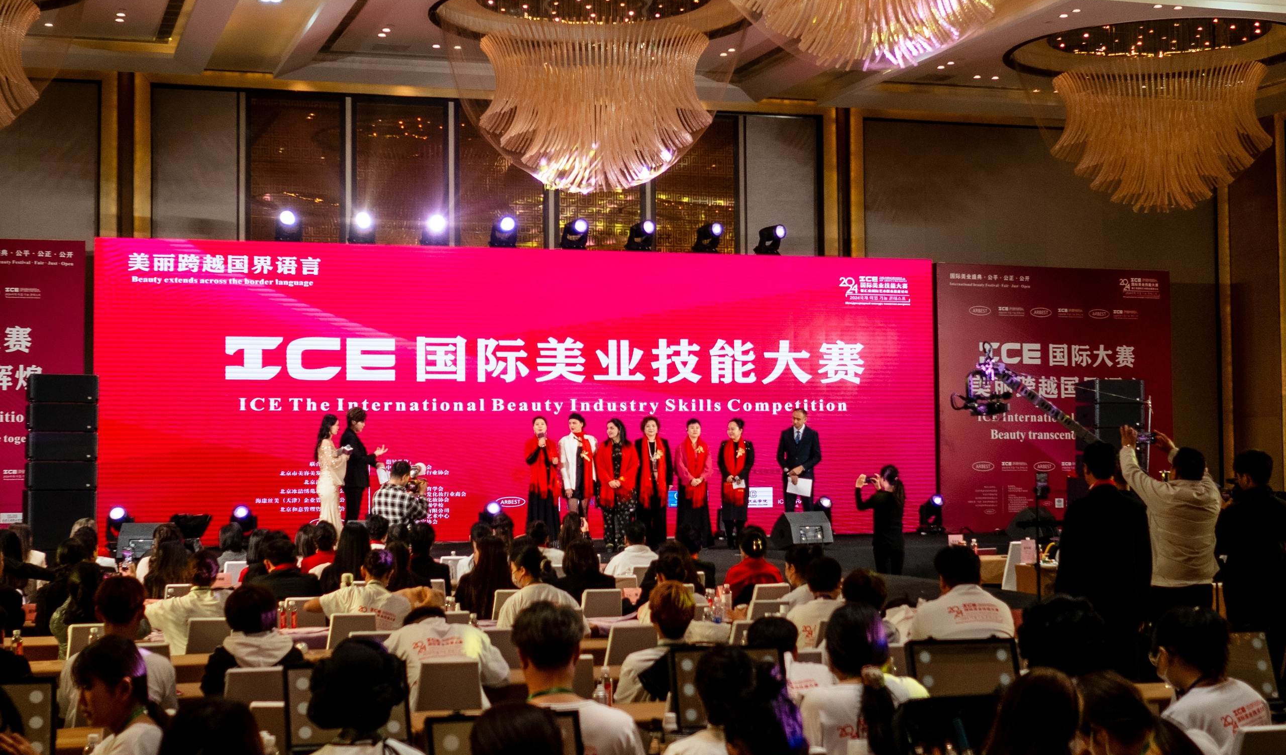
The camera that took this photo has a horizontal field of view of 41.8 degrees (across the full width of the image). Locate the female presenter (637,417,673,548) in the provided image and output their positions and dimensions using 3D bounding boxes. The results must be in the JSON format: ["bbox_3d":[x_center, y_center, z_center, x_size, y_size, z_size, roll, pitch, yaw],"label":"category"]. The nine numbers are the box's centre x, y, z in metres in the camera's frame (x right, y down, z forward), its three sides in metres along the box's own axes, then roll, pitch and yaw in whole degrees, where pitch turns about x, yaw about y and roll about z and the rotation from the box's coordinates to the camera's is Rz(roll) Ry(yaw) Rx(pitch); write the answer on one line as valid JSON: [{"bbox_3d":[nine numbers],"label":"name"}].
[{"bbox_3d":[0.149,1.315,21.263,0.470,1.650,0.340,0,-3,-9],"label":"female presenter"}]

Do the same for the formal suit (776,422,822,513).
[{"bbox_3d":[2.008,1.397,21.665,0.580,1.480,0.330,0,-2,3],"label":"formal suit"}]

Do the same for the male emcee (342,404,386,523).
[{"bbox_3d":[-3.415,1.240,20.300,0.580,1.800,0.500,0,-3,-12],"label":"male emcee"}]

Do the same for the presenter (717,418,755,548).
[{"bbox_3d":[1.170,1.330,21.167,0.470,1.640,0.340,0,-2,4],"label":"presenter"}]

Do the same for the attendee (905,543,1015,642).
[{"bbox_3d":[1.394,1.411,7.588,0.520,1.327,0.750,0,-3,-10],"label":"attendee"}]

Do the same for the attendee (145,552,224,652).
[{"bbox_3d":[-2.450,1.565,9.248,0.520,1.214,0.750,1,-3,-20],"label":"attendee"}]

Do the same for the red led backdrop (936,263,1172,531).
[{"bbox_3d":[6.269,0.302,25.378,3.960,3.980,0.150,0,-3,-17],"label":"red led backdrop"}]

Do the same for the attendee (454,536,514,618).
[{"bbox_3d":[-1.030,1.622,10.716,0.470,1.220,0.750,0,-3,-15],"label":"attendee"}]

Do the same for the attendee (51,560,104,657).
[{"bbox_3d":[-2.877,1.556,8.867,0.490,1.210,0.750,0,-3,-13],"label":"attendee"}]

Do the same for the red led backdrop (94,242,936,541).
[{"bbox_3d":[-1.412,0.244,23.045,11.590,3.960,0.200,1,-2,-14],"label":"red led backdrop"}]

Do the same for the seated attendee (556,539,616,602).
[{"bbox_3d":[-0.379,1.591,10.188,0.450,1.221,0.700,0,-3,-16],"label":"seated attendee"}]

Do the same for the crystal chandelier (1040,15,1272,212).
[{"bbox_3d":[7.156,-3.445,23.714,3.200,2.370,3.200,0,-3,-17],"label":"crystal chandelier"}]

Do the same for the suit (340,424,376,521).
[{"bbox_3d":[-3.447,1.361,20.300,0.480,1.460,0.480,0,-3,-12],"label":"suit"}]

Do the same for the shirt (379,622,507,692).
[{"bbox_3d":[-0.849,1.317,7.169,0.560,0.620,0.480,0,-3,-13],"label":"shirt"}]

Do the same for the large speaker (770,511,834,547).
[{"bbox_3d":[2.002,1.914,21.146,0.620,0.470,0.500,1,-2,-32],"label":"large speaker"}]

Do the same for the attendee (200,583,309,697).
[{"bbox_3d":[-1.560,1.434,6.688,0.500,1.236,0.720,0,-3,-16],"label":"attendee"}]

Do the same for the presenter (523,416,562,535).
[{"bbox_3d":[-1.254,1.314,21.063,0.480,1.640,0.350,0,-3,-10],"label":"presenter"}]

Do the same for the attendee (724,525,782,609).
[{"bbox_3d":[0.743,1.628,11.388,0.460,1.242,0.700,0,-3,-14],"label":"attendee"}]

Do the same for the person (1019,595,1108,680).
[{"bbox_3d":[1.298,1.338,5.257,0.500,1.290,0.700,1,-2,-30],"label":"person"}]

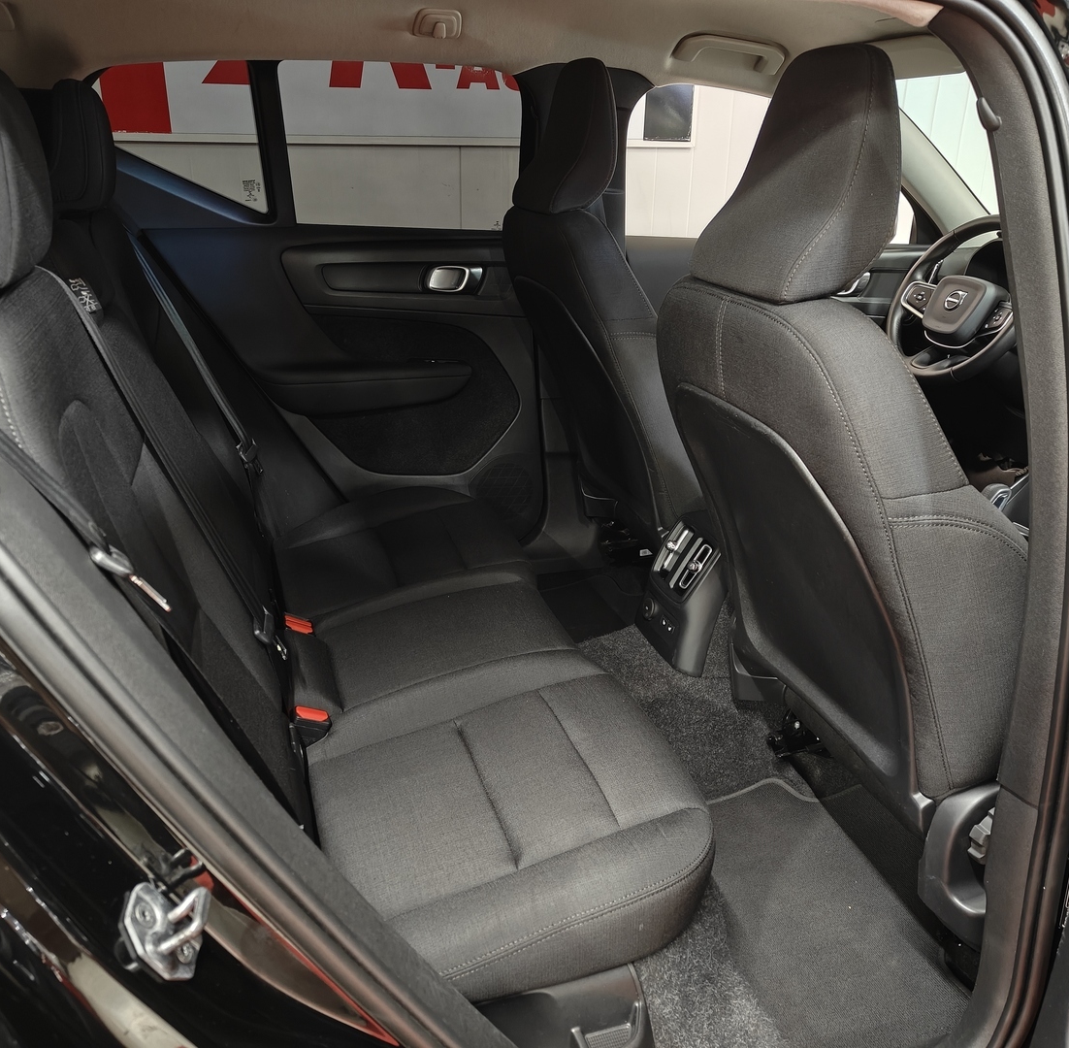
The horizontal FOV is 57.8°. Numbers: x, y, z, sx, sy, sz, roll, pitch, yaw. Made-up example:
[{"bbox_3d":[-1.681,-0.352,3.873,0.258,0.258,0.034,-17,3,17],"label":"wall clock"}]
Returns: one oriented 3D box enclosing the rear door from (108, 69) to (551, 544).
[{"bbox_3d":[-0.388,-0.358,1.986,0.958,1.102,0.278,-6,24,-16],"label":"rear door"}]

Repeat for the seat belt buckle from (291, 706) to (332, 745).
[{"bbox_3d":[-0.280,0.258,1.215,0.044,0.058,0.030,-6,24,-16],"label":"seat belt buckle"}]

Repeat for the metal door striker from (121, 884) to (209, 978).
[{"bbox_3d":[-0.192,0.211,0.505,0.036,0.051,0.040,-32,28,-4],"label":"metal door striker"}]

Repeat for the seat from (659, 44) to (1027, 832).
[{"bbox_3d":[0.602,-0.025,1.217,0.865,1.012,0.551,-6,24,-16],"label":"seat"}]

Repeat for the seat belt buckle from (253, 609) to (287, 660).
[{"bbox_3d":[-0.342,0.143,1.250,0.028,0.070,0.050,-23,27,-8],"label":"seat belt buckle"}]

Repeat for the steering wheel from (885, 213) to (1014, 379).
[{"bbox_3d":[0.876,-0.466,1.972,0.110,0.370,0.375,24,13,-26],"label":"steering wheel"}]

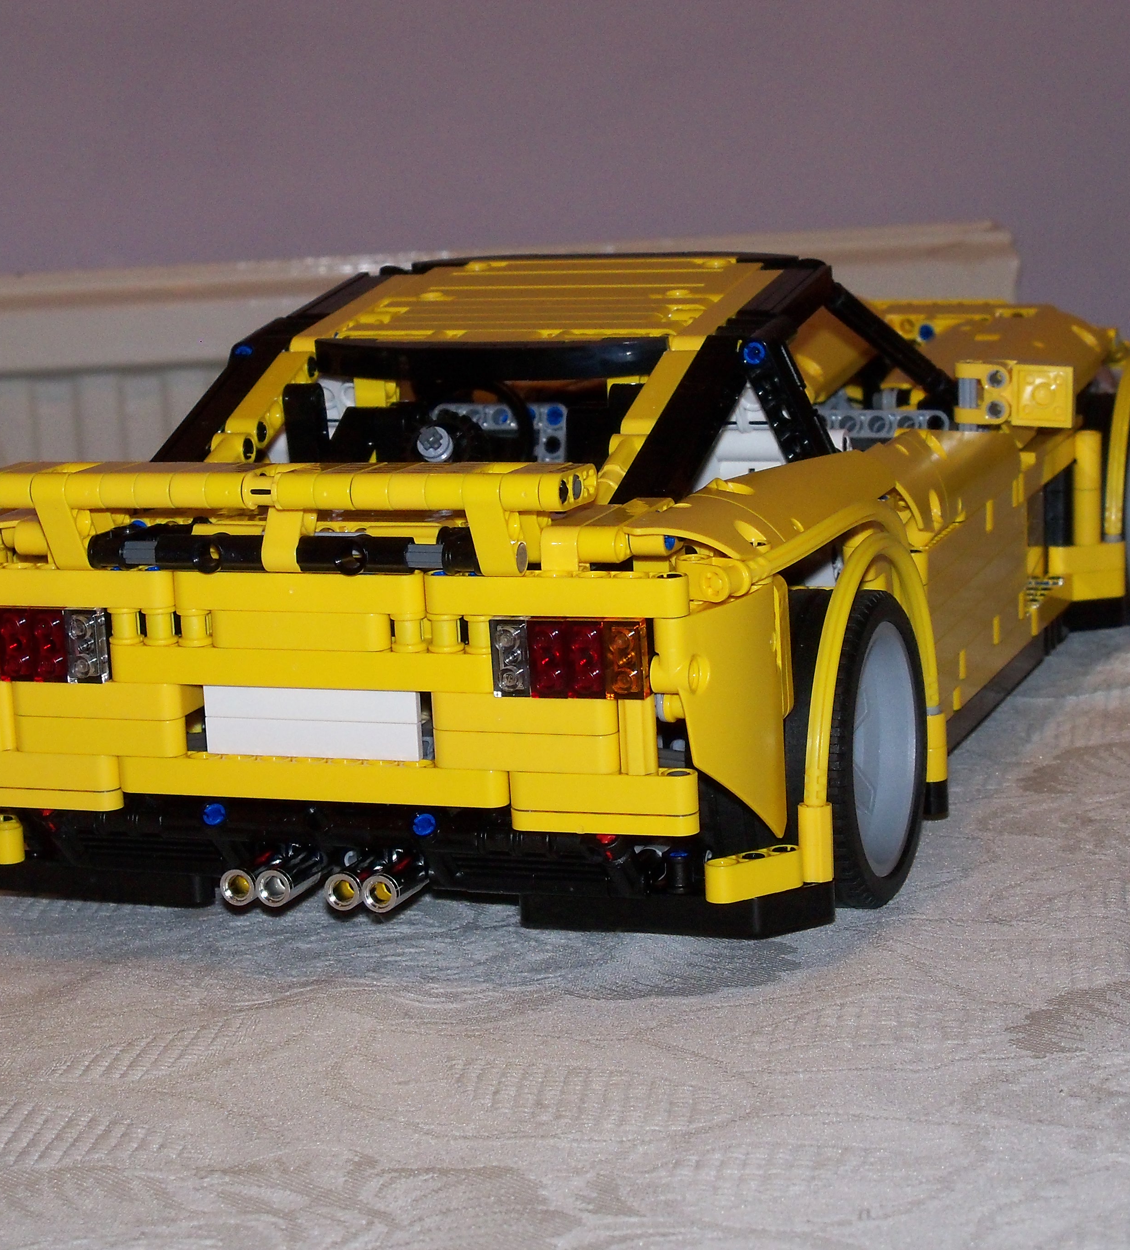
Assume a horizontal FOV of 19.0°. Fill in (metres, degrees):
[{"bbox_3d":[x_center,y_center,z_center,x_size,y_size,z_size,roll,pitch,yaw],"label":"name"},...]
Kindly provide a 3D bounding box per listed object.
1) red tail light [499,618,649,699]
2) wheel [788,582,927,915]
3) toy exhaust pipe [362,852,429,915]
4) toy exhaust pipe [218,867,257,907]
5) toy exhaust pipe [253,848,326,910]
[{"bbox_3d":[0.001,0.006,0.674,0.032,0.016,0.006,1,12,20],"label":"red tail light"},{"bbox_3d":[0.054,0.027,0.741,0.036,0.069,0.069,1,12,20],"label":"wheel"},{"bbox_3d":[-0.036,0.054,0.704,0.008,0.008,0.017,1,12,20],"label":"toy exhaust pipe"},{"bbox_3d":[-0.066,0.054,0.715,0.008,0.008,0.017,1,12,20],"label":"toy exhaust pipe"},{"bbox_3d":[-0.058,0.054,0.713,0.008,0.008,0.017,1,12,20],"label":"toy exhaust pipe"}]

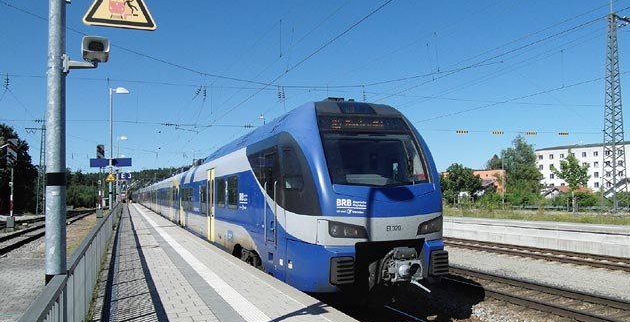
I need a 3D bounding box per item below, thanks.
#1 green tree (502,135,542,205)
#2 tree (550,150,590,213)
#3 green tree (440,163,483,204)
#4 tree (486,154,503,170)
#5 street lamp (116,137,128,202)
[{"bbox_3d":[29.600,1.600,60.000,5.700,10.500,5.700,2,-4,-26],"label":"green tree"},{"bbox_3d":[26.200,2.100,43.000,4.100,6.500,4.100,2,-4,-26],"label":"tree"},{"bbox_3d":[21.200,3.600,62.000,6.300,6.400,6.000,2,-4,-26],"label":"green tree"},{"bbox_3d":[38.700,4.000,90.000,4.600,11.000,4.600,2,-4,-26],"label":"tree"},{"bbox_3d":[-15.100,1.200,33.000,0.850,6.200,0.320,2,-4,-25],"label":"street lamp"}]

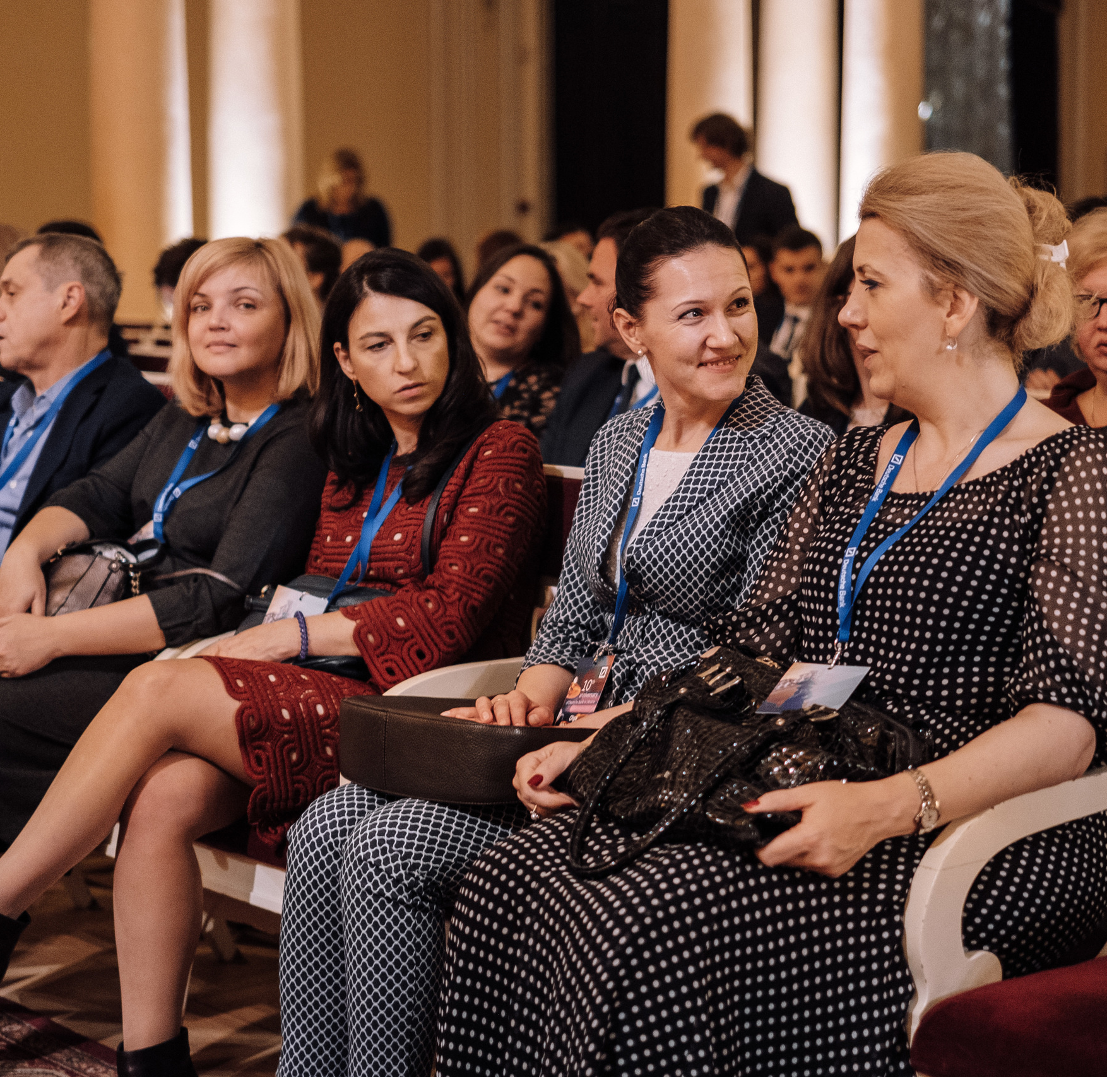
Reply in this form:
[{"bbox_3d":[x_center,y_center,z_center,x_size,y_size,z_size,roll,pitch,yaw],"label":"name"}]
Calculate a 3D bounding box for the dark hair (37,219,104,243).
[{"bbox_3d":[-1.173,-0.669,5.750,0.200,0.200,0.175,-5,8,-40],"label":"dark hair"}]

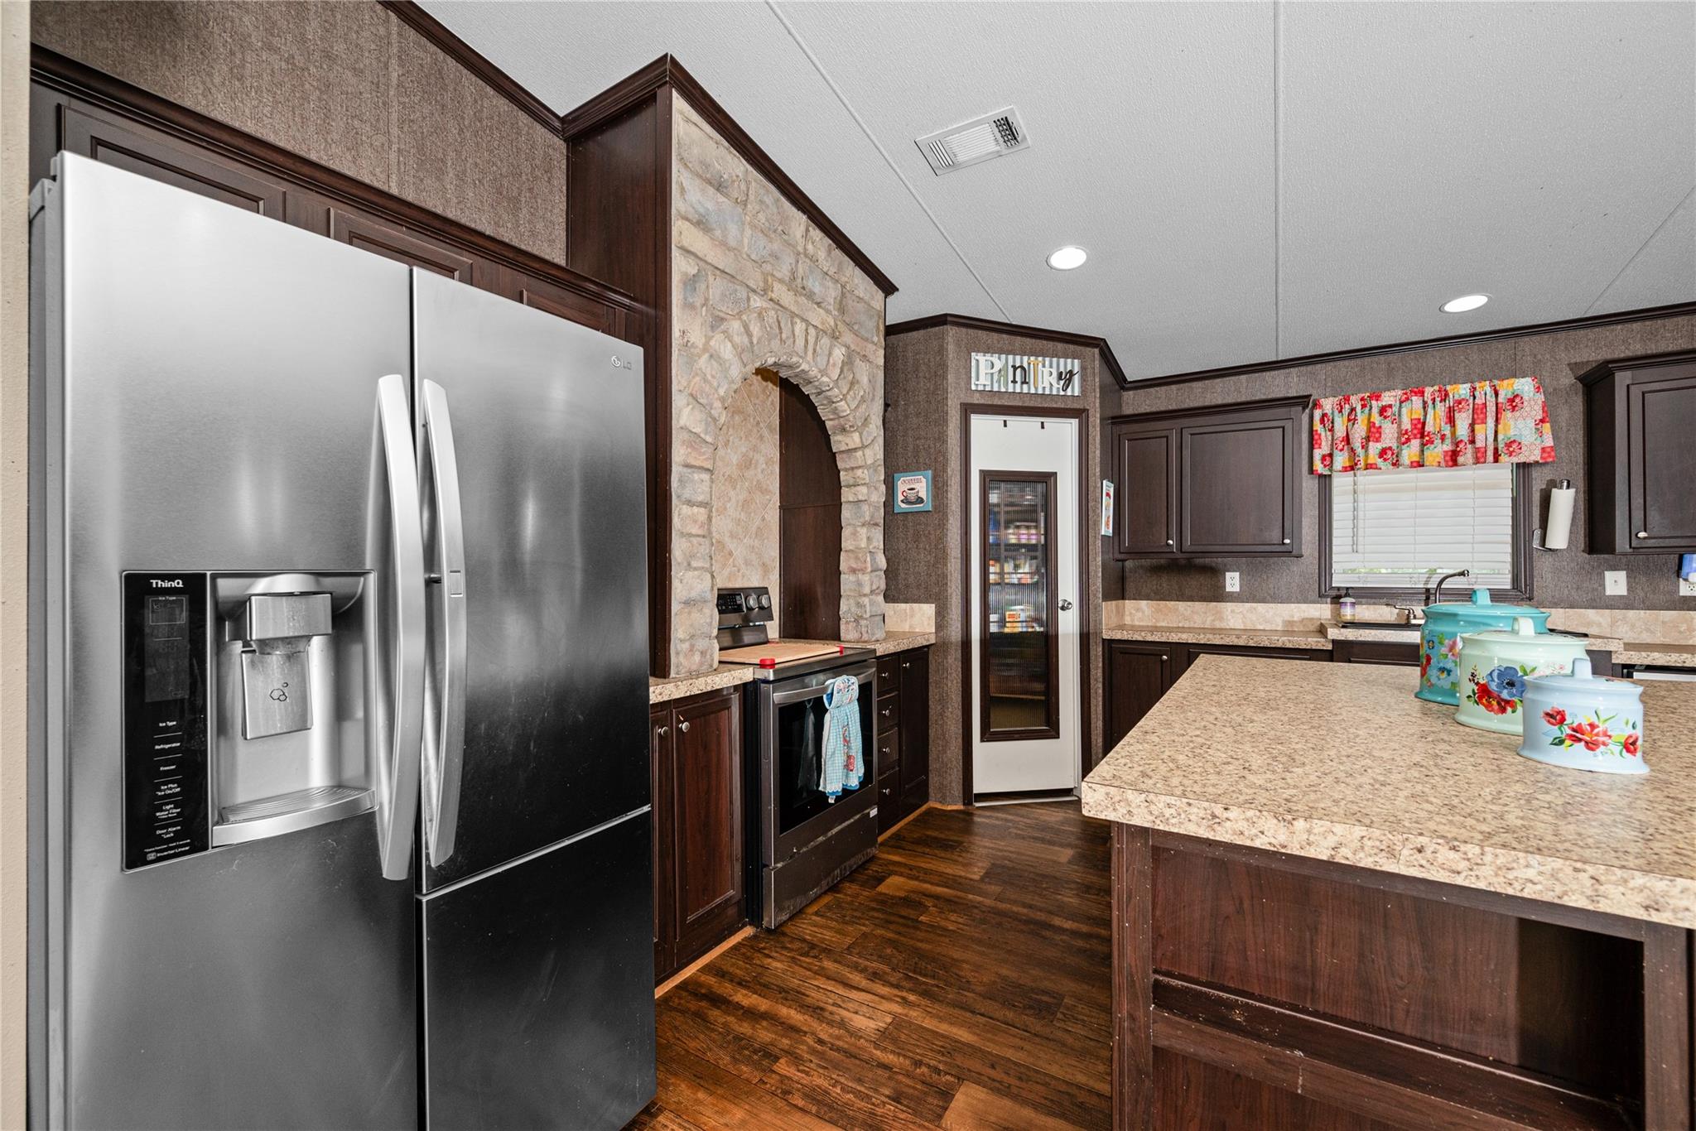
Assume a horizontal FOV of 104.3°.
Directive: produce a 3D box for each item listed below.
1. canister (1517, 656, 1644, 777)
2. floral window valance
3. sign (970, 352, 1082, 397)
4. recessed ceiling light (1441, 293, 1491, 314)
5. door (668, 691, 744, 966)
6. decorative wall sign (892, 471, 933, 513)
[{"bbox_3d":[1.278,0.251,1.150,0.154,0.177,0.154,-1,-1,33],"label":"canister"},{"bbox_3d":[2.939,-0.690,3.367,0.925,0.410,0.100,-1,-1,33],"label":"floral window valance"},{"bbox_3d":[0.985,-1.049,3.617,0.635,0.200,0.025,0,0,-11],"label":"sign"},{"bbox_3d":[2.848,-1.211,3.040,0.175,0.020,0.175,-1,-8,33],"label":"recessed ceiling light"},{"bbox_3d":[-0.460,0.863,2.198,0.033,0.812,0.325,0,0,33],"label":"door"},{"bbox_3d":[0.361,-0.398,3.589,0.222,0.217,0.015,-1,-1,33],"label":"decorative wall sign"}]

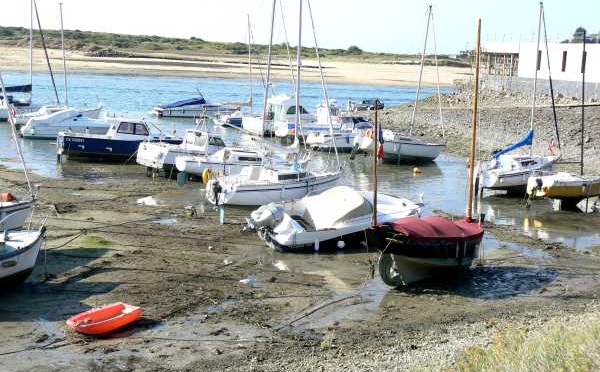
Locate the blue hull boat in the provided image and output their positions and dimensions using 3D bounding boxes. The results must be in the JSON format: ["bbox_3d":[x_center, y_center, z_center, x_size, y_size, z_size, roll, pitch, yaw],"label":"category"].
[{"bbox_3d":[-9.808,-2.574,54.127,6.400,2.200,2.300,1,8,-8],"label":"blue hull boat"}]

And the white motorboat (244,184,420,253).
[{"bbox_3d":[1.235,0.892,33.907,6.000,1.650,2.100,-4,10,-40],"label":"white motorboat"}]

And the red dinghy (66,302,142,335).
[{"bbox_3d":[-4.315,2.892,22.259,0.800,0.360,1.900,6,9,28],"label":"red dinghy"}]

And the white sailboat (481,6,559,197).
[{"bbox_3d":[10.728,-4.233,49.099,5.300,8.700,2.100,-4,10,-38],"label":"white sailboat"}]

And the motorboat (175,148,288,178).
[{"bbox_3d":[-3.278,-1.242,47.757,5.400,1.500,2.000,0,8,-17],"label":"motorboat"}]

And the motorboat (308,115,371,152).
[{"bbox_3d":[3.113,-3.549,65.429,5.100,2.300,2.100,-1,9,-25],"label":"motorboat"}]

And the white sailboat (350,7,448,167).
[{"bbox_3d":[6.393,-5.968,60.650,5.500,8.700,2.100,2,8,-20],"label":"white sailboat"}]

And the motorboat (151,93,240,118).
[{"bbox_3d":[-9.338,-7.266,90.076,7.000,1.900,2.300,0,8,-15],"label":"motorboat"}]

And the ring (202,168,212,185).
[{"bbox_3d":[-3.412,-0.348,36.800,0.130,0.620,0.620,6,9,28],"label":"ring"}]

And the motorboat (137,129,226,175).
[{"bbox_3d":[-5.926,-1.879,50.912,4.900,2.000,2.000,-3,9,-33],"label":"motorboat"}]

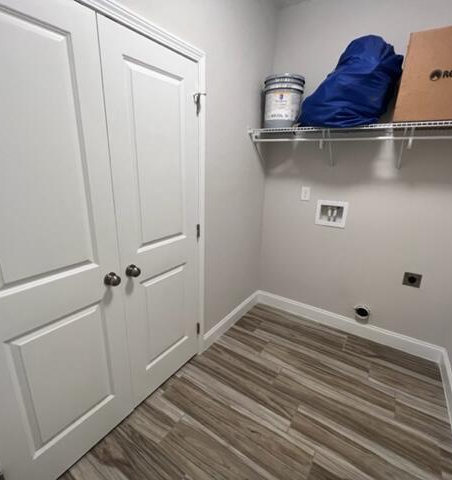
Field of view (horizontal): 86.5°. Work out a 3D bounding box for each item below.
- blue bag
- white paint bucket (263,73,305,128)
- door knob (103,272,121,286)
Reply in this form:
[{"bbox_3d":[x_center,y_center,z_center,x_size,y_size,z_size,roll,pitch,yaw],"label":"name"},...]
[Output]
[{"bbox_3d":[0.859,-1.064,1.699,0.600,0.510,0.310,13,19,33],"label":"blue bag"},{"bbox_3d":[0.462,-1.085,1.947,0.310,0.365,0.310,2,16,0],"label":"white paint bucket"},{"bbox_3d":[-0.541,0.197,1.166,0.064,0.062,0.062,13,19,33],"label":"door knob"}]

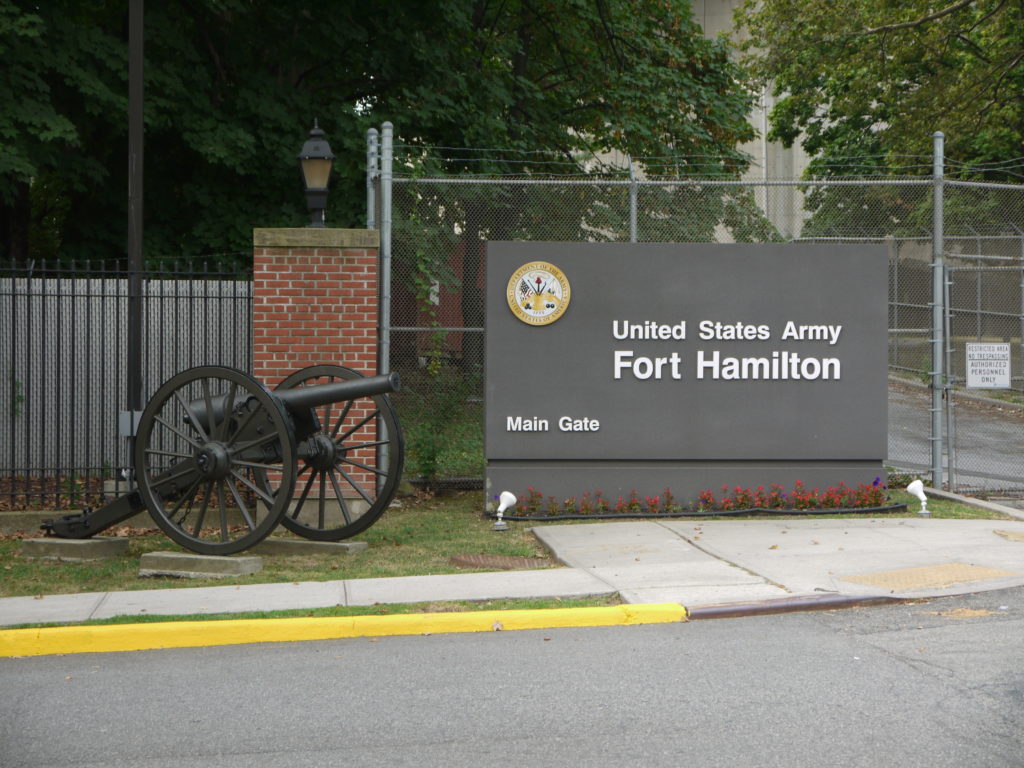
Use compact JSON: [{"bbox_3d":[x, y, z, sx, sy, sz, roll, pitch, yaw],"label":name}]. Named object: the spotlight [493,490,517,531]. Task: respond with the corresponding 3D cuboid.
[{"bbox_3d":[-0.066,1.031,20.230,0.155,0.317,0.225,1,1,41],"label":"spotlight"}]

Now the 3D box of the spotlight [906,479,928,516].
[{"bbox_3d":[3.360,0.942,20.450,0.150,0.310,0.225,0,1,-37],"label":"spotlight"}]

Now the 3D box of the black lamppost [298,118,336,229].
[{"bbox_3d":[-1.704,-1.822,21.650,0.335,0.980,0.335,0,1,-4],"label":"black lamppost"}]

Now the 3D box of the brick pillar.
[{"bbox_3d":[-1.704,-0.048,21.650,1.060,2.555,1.050,0,1,-4],"label":"brick pillar"}]

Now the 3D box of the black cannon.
[{"bbox_3d":[-2.425,0.575,20.082,3.520,1.460,1.900,1,1,29],"label":"black cannon"}]

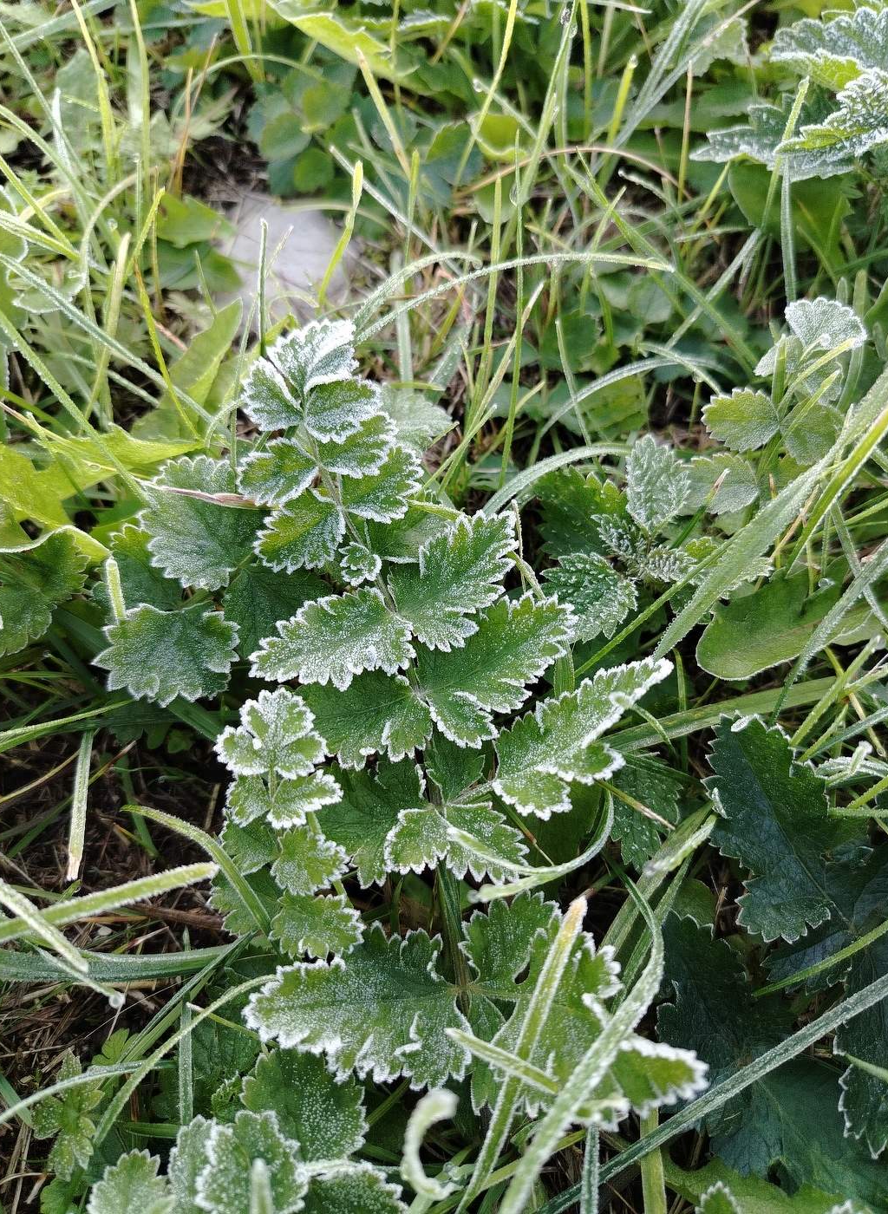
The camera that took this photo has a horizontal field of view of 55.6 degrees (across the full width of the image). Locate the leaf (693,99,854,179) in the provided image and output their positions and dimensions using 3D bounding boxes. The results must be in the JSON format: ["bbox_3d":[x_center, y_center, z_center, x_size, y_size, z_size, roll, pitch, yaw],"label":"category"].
[{"bbox_3d":[0.214,-0.305,0.550,0.101,0.022,0.059,-3,78,8],"label":"leaf"}]

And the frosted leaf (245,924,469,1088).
[{"bbox_3d":[-0.037,0.169,0.356,0.096,0.024,0.060,-6,69,5],"label":"frosted leaf"}]

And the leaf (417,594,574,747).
[{"bbox_3d":[0.024,0.029,0.387,0.077,0.021,0.050,-27,70,-7],"label":"leaf"}]

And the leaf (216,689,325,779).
[{"bbox_3d":[-0.075,0.054,0.365,0.046,0.016,0.042,-2,60,-1],"label":"leaf"}]

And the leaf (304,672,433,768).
[{"bbox_3d":[-0.036,0.052,0.406,0.058,0.018,0.060,-11,53,-5],"label":"leaf"}]

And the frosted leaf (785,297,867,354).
[{"bbox_3d":[0.228,-0.169,0.504,0.049,0.013,0.045,11,66,12],"label":"frosted leaf"}]

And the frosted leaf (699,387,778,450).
[{"bbox_3d":[0.162,-0.103,0.460,0.041,0.012,0.036,15,84,14],"label":"frosted leaf"}]

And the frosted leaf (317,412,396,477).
[{"bbox_3d":[-0.038,-0.070,0.375,0.039,0.013,0.024,-27,83,-8],"label":"frosted leaf"}]

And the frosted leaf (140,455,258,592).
[{"bbox_3d":[-0.126,-0.045,0.436,0.064,0.020,0.094,-36,60,-16],"label":"frosted leaf"}]

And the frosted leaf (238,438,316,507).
[{"bbox_3d":[-0.081,-0.065,0.410,0.040,0.014,0.029,-11,63,7],"label":"frosted leaf"}]

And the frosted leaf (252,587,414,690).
[{"bbox_3d":[-0.050,0.014,0.382,0.075,0.020,0.041,-13,63,5],"label":"frosted leaf"}]

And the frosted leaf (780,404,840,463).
[{"bbox_3d":[0.223,-0.104,0.506,0.040,0.010,0.039,9,64,-4],"label":"frosted leaf"}]

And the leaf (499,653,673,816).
[{"bbox_3d":[0.066,0.054,0.377,0.101,0.026,0.046,-31,61,-11],"label":"leaf"}]

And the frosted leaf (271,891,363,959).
[{"bbox_3d":[-0.059,0.145,0.385,0.043,0.014,0.030,5,53,0],"label":"frosted leaf"}]

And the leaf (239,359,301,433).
[{"bbox_3d":[-0.085,-0.102,0.410,0.058,0.014,0.036,35,66,30],"label":"leaf"}]

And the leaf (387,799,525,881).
[{"bbox_3d":[0.005,0.103,0.370,0.061,0.014,0.033,-5,74,-2],"label":"leaf"}]

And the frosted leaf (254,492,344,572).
[{"bbox_3d":[-0.062,-0.033,0.365,0.042,0.014,0.040,-28,81,-11],"label":"frosted leaf"}]

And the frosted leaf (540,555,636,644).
[{"bbox_3d":[0.065,-0.004,0.386,0.043,0.017,0.047,-38,74,-5],"label":"frosted leaf"}]

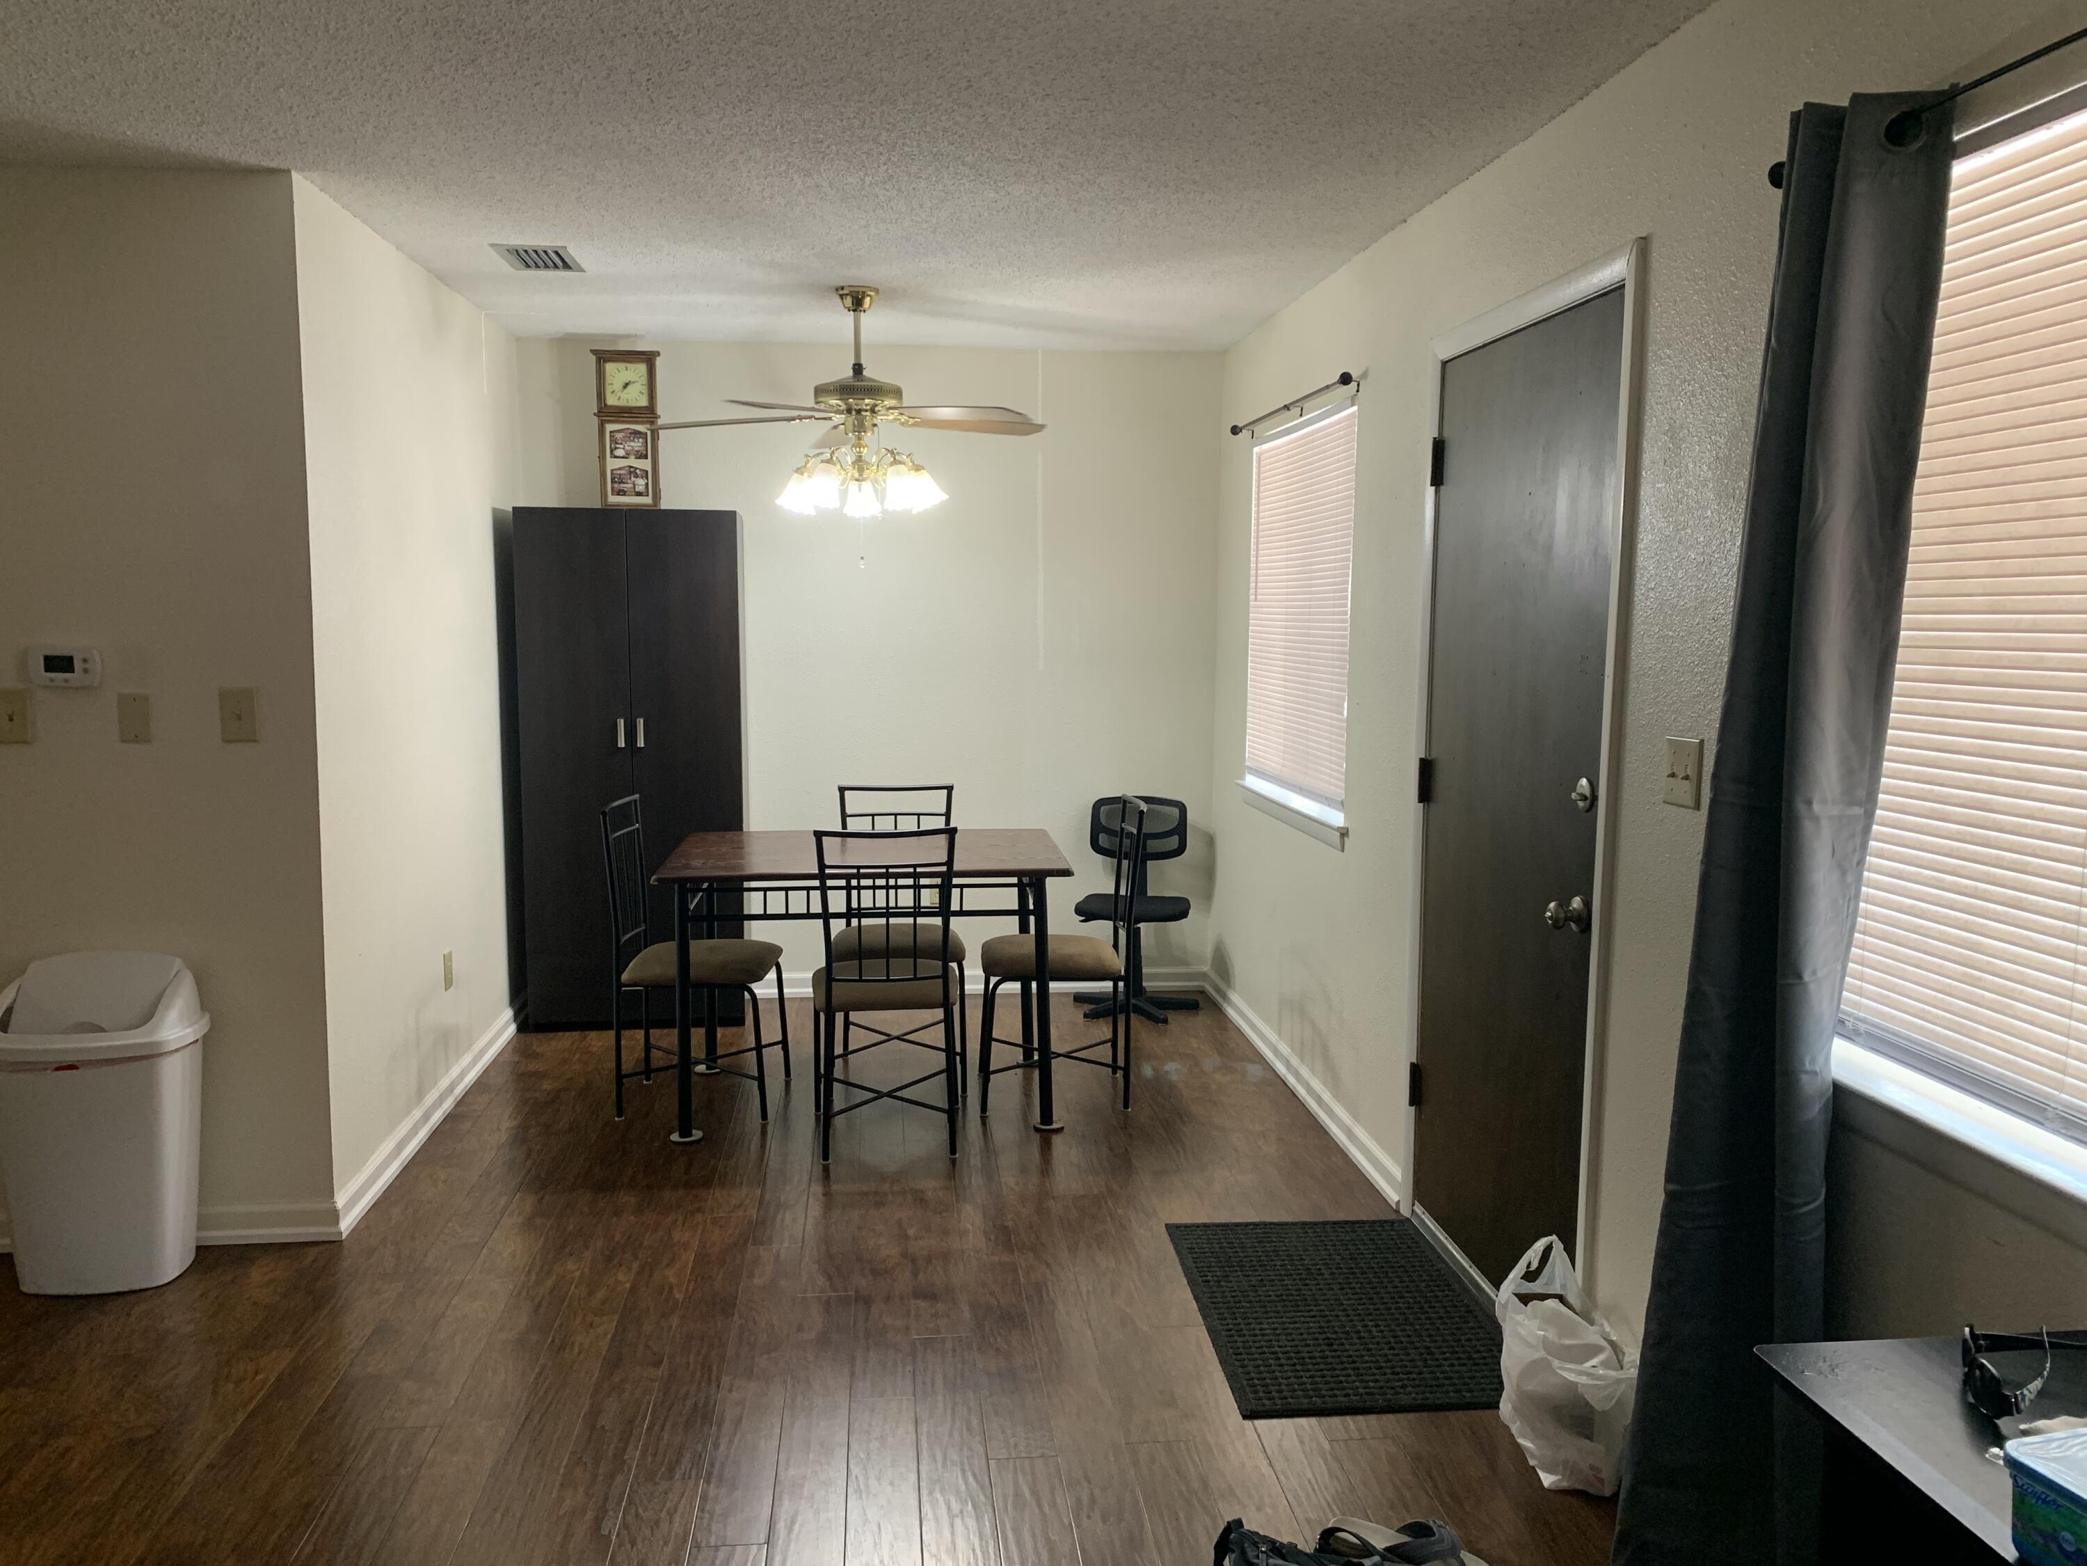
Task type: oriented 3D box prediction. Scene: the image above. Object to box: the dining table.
[{"bbox_3d":[-0.530,0.583,4.769,1.165,0.762,0.820,0,7,-6],"label":"dining table"}]

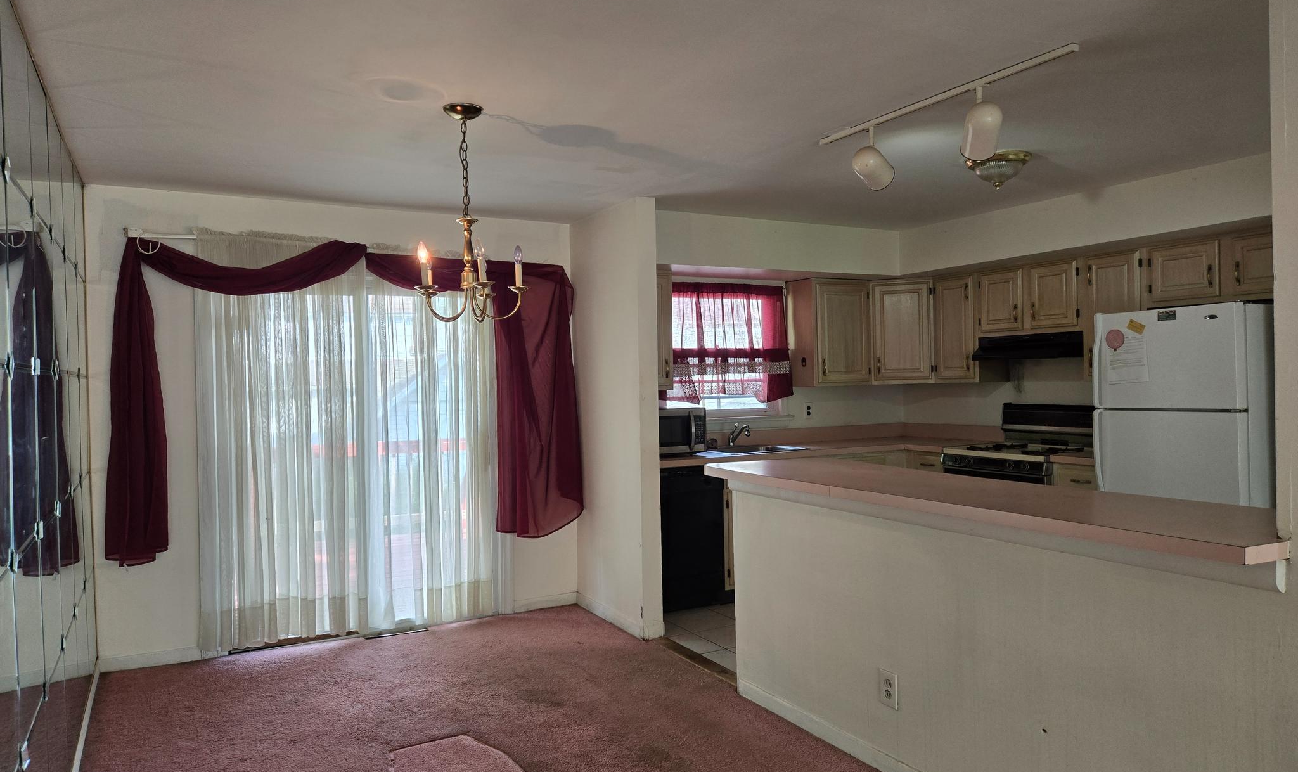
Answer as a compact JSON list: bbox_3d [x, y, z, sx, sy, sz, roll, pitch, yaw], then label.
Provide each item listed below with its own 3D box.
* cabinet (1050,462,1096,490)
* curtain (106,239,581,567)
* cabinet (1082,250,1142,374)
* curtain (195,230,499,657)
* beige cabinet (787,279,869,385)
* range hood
[{"bbox_3d":[2.738,0.892,5.053,0.610,0.880,0.385,-1,1,-29],"label":"cabinet"},{"bbox_3d":[-1.553,0.080,4.845,2.532,1.670,0.140,-1,1,-29],"label":"curtain"},{"bbox_3d":[2.837,-0.401,5.106,0.320,0.750,0.385,-1,1,-29],"label":"cabinet"},{"bbox_3d":[-1.617,0.286,4.844,1.603,2.210,0.100,-1,1,-29],"label":"curtain"},{"bbox_3d":[1.311,-0.382,6.305,0.545,0.761,0.320,-1,1,-29],"label":"beige cabinet"},{"bbox_3d":[2.513,-0.252,5.551,0.420,0.156,0.760,-1,1,-29],"label":"range hood"}]

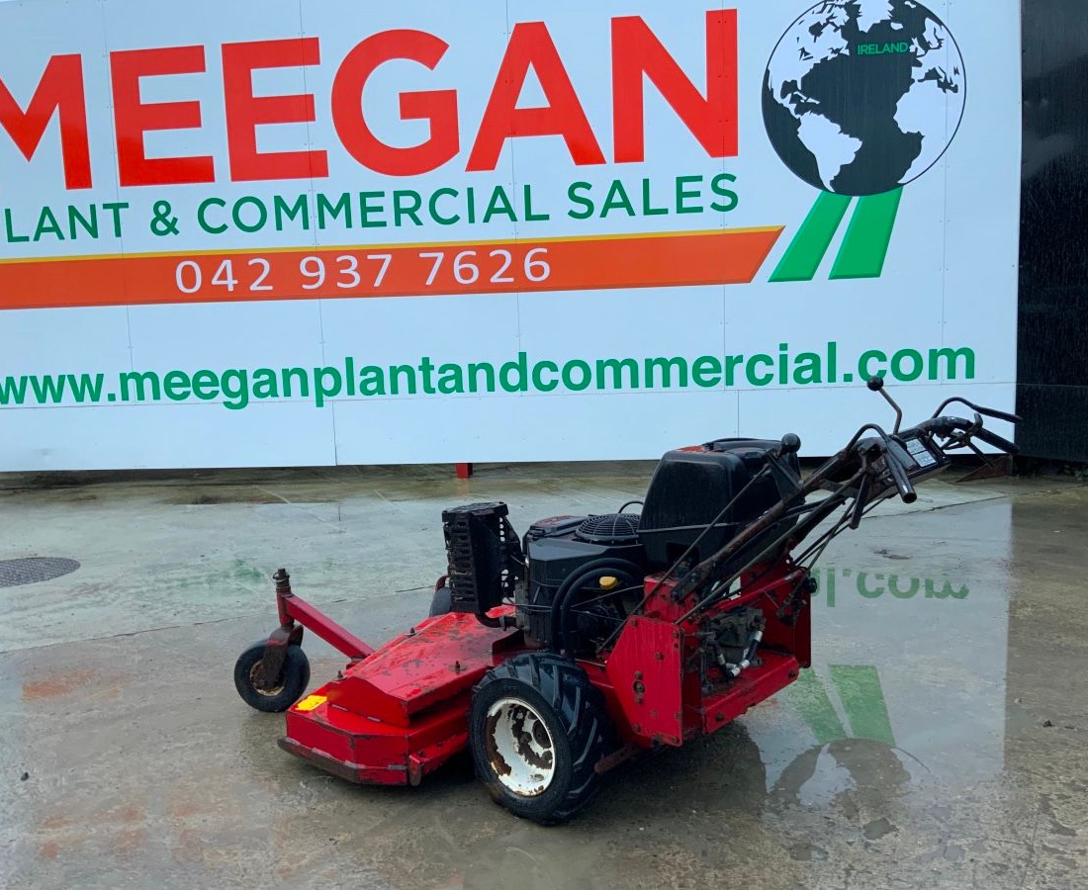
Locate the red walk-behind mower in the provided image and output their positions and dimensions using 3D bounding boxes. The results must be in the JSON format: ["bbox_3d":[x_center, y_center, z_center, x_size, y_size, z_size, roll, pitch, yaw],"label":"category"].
[{"bbox_3d":[0.095,0.328,2.703,2.141,1.055,1.266,5,10,43],"label":"red walk-behind mower"}]

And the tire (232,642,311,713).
[{"bbox_3d":[-0.850,0.724,3.122,0.229,0.229,0.090,-1,8,9],"label":"tire"}]

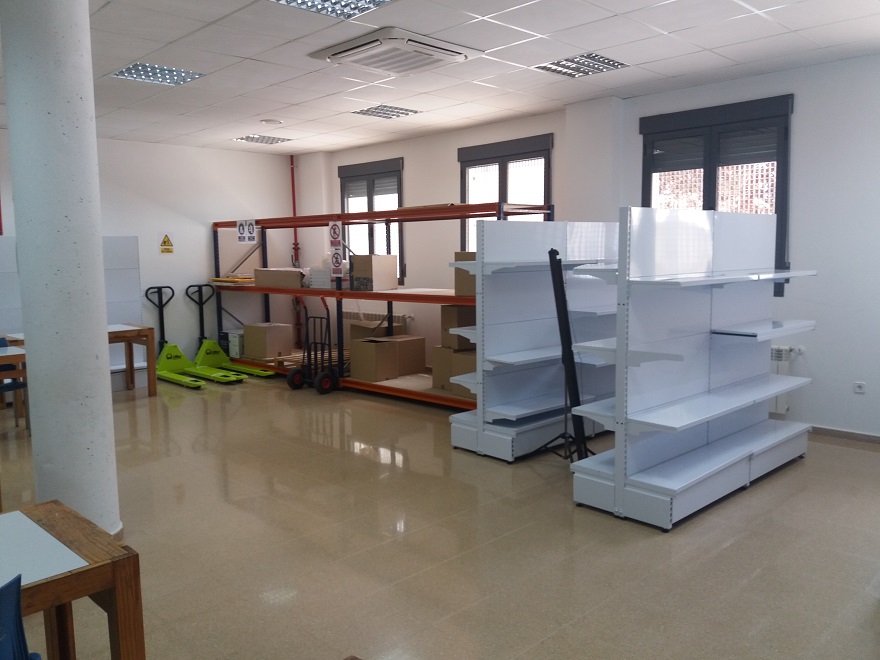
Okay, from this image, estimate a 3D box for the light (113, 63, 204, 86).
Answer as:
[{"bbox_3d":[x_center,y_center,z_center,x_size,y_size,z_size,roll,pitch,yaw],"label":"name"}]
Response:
[{"bbox_3d":[-2.272,-2.070,5.676,0.600,0.080,0.600,-7,9,-44],"label":"light"}]

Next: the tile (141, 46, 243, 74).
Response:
[{"bbox_3d":[-1.848,-2.005,5.268,0.600,0.020,0.600,-7,9,-44],"label":"tile"}]

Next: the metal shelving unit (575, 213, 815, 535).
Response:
[{"bbox_3d":[1.790,0.123,4.799,2.030,1.823,0.720,-7,9,-43],"label":"metal shelving unit"}]

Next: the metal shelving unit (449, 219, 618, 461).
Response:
[{"bbox_3d":[1.048,-0.014,6.075,2.030,1.800,0.690,-7,9,-42],"label":"metal shelving unit"}]

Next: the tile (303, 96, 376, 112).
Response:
[{"bbox_3d":[-0.989,-2.211,6.948,0.600,0.020,0.600,-7,9,-44],"label":"tile"}]

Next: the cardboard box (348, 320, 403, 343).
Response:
[{"bbox_3d":[-0.791,0.193,9.011,0.440,0.508,0.475,-7,9,-44],"label":"cardboard box"}]

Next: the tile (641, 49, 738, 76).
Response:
[{"bbox_3d":[1.971,-2.119,5.657,0.600,0.025,0.600,-7,9,-44],"label":"tile"}]

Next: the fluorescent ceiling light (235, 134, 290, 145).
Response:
[{"bbox_3d":[-2.249,-2.449,9.063,0.600,0.060,0.600,-7,9,-44],"label":"fluorescent ceiling light"}]

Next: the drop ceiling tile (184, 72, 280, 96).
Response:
[{"bbox_3d":[-1.844,-2.104,6.114,0.600,0.025,0.600,-7,9,-44],"label":"drop ceiling tile"}]

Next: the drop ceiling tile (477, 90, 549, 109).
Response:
[{"bbox_3d":[0.706,-2.239,6.917,0.600,0.025,0.600,-7,9,-44],"label":"drop ceiling tile"}]

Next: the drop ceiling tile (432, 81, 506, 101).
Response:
[{"bbox_3d":[0.273,-2.187,6.516,0.600,0.020,0.600,-7,9,-44],"label":"drop ceiling tile"}]

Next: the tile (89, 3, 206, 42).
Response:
[{"bbox_3d":[-1.853,-1.909,4.425,0.600,0.020,0.600,-7,9,-44],"label":"tile"}]

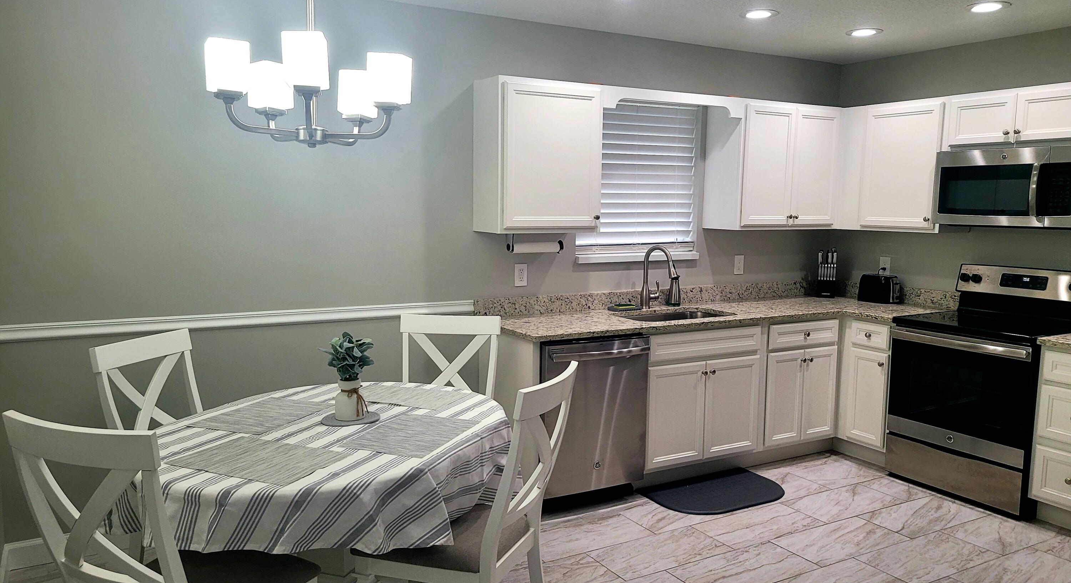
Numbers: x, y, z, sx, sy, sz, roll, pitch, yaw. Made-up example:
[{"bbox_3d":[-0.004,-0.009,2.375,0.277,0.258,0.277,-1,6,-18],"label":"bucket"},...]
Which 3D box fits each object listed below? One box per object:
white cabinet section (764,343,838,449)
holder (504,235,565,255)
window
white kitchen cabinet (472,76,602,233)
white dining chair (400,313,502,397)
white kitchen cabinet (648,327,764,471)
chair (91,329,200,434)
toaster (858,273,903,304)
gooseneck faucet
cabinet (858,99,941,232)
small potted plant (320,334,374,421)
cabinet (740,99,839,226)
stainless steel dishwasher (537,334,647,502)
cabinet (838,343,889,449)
[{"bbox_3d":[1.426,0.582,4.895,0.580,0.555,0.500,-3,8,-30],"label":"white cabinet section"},{"bbox_3d":[0.014,-0.262,4.252,0.335,0.113,0.070,-3,8,-30],"label":"holder"},{"bbox_3d":[0.610,-0.676,4.731,0.880,0.900,0.065,-3,7,-30],"label":"window"},{"bbox_3d":[0.015,-0.696,4.199,0.605,0.764,0.320,-3,8,-30],"label":"white kitchen cabinet"},{"bbox_3d":[-0.447,0.639,3.549,0.475,0.998,0.615,2,7,10],"label":"white dining chair"},{"bbox_3d":[0.771,0.545,4.612,0.785,0.750,0.620,-3,8,-30],"label":"white kitchen cabinet"},{"bbox_3d":[-1.252,0.687,3.052,0.615,0.998,0.475,3,7,16],"label":"chair"},{"bbox_3d":[2.217,-0.015,5.154,0.240,0.173,0.150,7,9,44],"label":"toaster"},{"bbox_3d":[0.738,-0.070,4.637,0.110,0.375,0.265,-4,8,-35],"label":"gooseneck faucet"},{"bbox_3d":[2.291,-0.737,4.809,0.345,0.735,0.505,-3,7,-30],"label":"cabinet"},{"bbox_3d":[-0.664,0.297,2.858,0.180,0.300,0.175,-3,7,-30],"label":"small potted plant"},{"bbox_3d":[1.486,-0.769,5.020,0.830,0.735,0.320,-3,7,-30],"label":"cabinet"},{"bbox_3d":[0.165,0.599,4.215,0.605,0.790,0.600,-3,7,-30],"label":"stainless steel dishwasher"},{"bbox_3d":[2.141,0.605,4.812,0.550,0.580,0.325,-3,7,-30],"label":"cabinet"}]

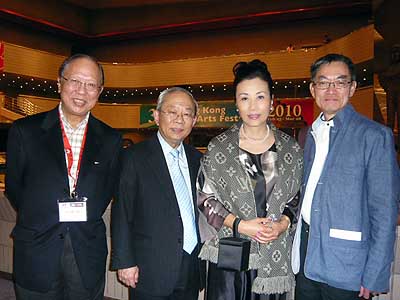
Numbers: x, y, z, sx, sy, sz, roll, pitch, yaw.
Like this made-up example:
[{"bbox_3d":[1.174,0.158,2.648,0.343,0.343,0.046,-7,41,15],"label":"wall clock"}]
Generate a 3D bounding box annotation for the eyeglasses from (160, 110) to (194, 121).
[{"bbox_3d":[-0.103,-0.156,1.570,0.135,0.040,0.140,6,9,-19],"label":"eyeglasses"}]

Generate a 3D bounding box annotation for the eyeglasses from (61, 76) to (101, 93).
[{"bbox_3d":[-0.477,-0.264,1.430,0.138,0.042,0.140,10,7,-29],"label":"eyeglasses"}]

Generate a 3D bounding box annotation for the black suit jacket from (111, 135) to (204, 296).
[{"bbox_3d":[-0.177,0.281,1.610,0.480,0.720,0.280,-1,2,-25],"label":"black suit jacket"}]

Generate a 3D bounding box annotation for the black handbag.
[{"bbox_3d":[0.121,0.337,1.290,0.090,0.180,0.075,1,2,24],"label":"black handbag"}]

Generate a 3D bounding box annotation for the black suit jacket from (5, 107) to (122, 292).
[{"bbox_3d":[-0.563,0.203,1.500,0.490,0.740,0.290,-1,2,-18],"label":"black suit jacket"}]

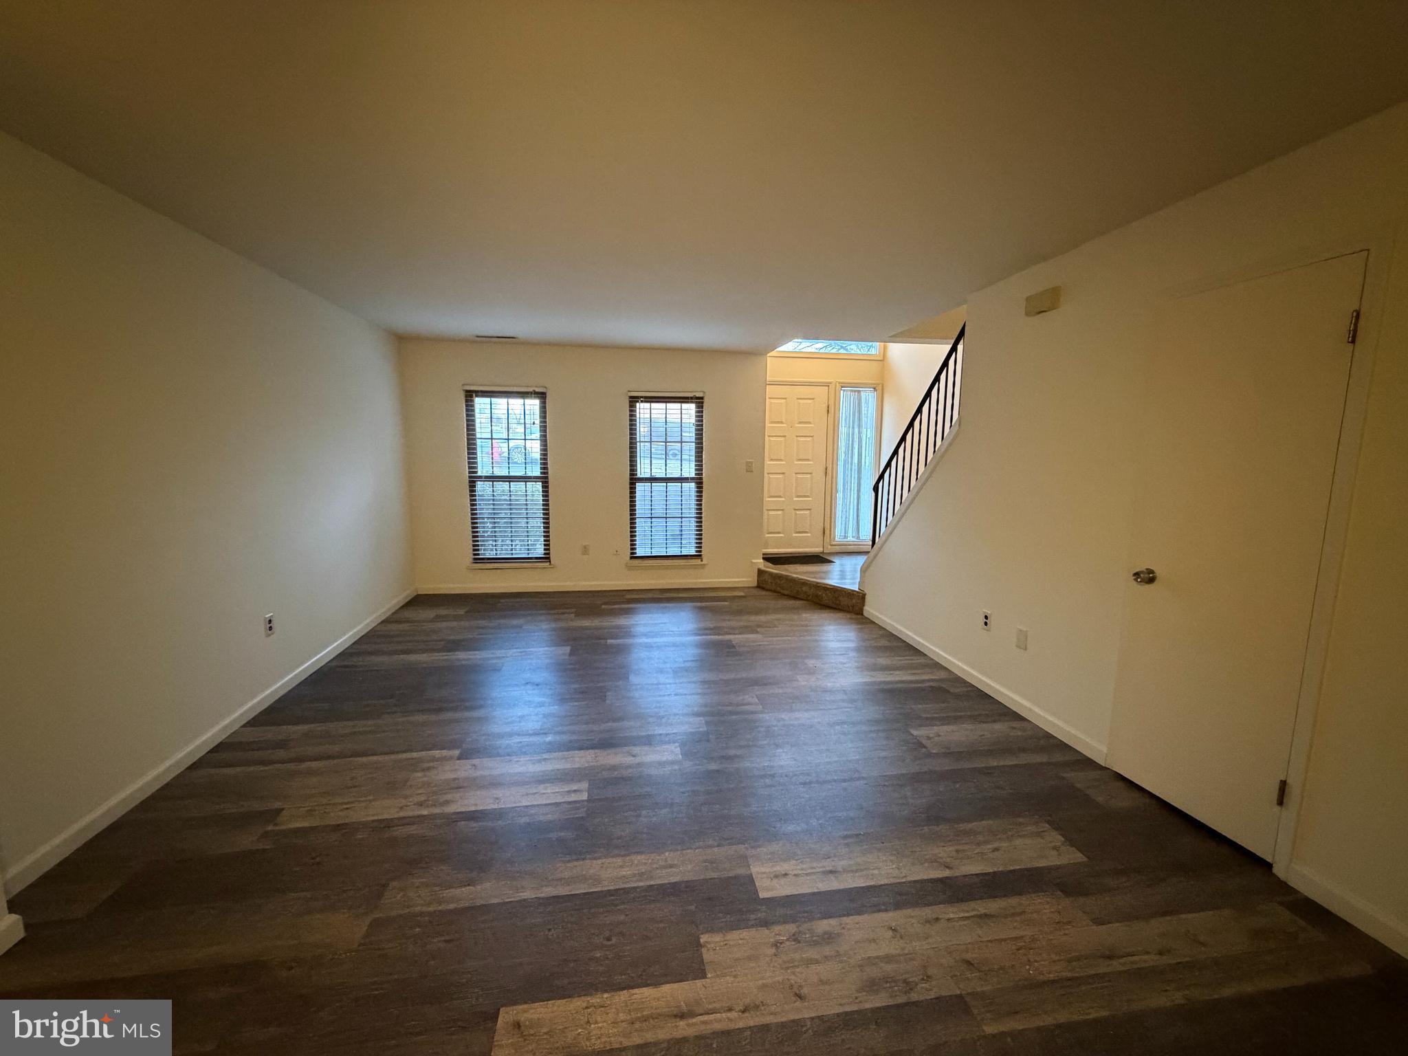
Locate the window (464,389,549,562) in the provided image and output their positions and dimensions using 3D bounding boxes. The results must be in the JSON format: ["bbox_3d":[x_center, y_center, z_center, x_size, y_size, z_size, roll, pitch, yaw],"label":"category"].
[{"bbox_3d":[-1.919,-0.495,5.612,0.757,1.705,0.090,-1,8,-9],"label":"window"}]

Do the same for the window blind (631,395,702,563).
[{"bbox_3d":[-0.378,-0.501,5.850,0.765,1.700,0.075,-1,8,-9],"label":"window blind"}]

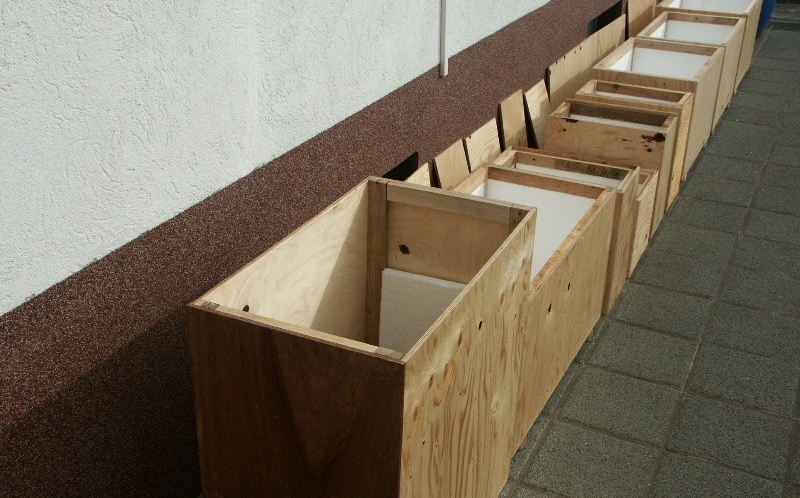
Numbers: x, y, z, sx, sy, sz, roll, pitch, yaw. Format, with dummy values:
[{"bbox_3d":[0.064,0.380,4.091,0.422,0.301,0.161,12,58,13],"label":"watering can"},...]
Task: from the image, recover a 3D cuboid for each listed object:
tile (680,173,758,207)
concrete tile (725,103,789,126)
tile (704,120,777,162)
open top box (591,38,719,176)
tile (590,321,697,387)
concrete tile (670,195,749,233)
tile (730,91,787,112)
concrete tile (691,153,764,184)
[{"bbox_3d":[1.514,-0.263,3.961,0.299,0.045,0.294,13,30,25],"label":"tile"},{"bbox_3d":[2.008,-0.739,4.724,0.302,0.040,0.286,13,31,25],"label":"concrete tile"},{"bbox_3d":[1.864,-0.576,4.555,0.299,0.045,0.597,13,30,25],"label":"tile"},{"bbox_3d":[1.328,-0.747,4.320,0.494,0.495,0.731,13,30,25],"label":"open top box"},{"bbox_3d":[0.788,0.352,2.685,0.302,0.040,0.286,13,31,25],"label":"tile"},{"bbox_3d":[1.330,-0.133,3.592,0.302,0.040,0.286,13,31,25],"label":"concrete tile"},{"bbox_3d":[2.215,-0.890,5.149,0.299,0.045,0.294,13,30,25],"label":"tile"},{"bbox_3d":[1.601,-0.376,4.045,0.302,0.040,0.286,13,31,25],"label":"concrete tile"}]

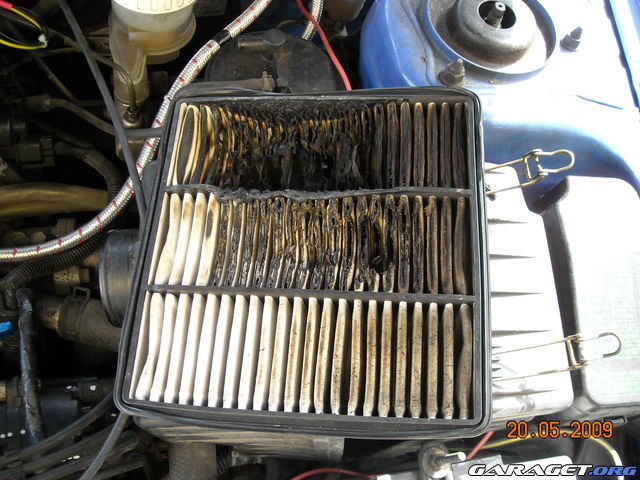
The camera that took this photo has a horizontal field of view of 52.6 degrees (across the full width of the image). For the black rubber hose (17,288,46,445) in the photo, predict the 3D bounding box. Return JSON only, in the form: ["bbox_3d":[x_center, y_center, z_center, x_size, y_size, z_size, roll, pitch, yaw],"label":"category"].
[{"bbox_3d":[-0.256,0.111,0.574,0.016,0.018,0.136,-14,71,1],"label":"black rubber hose"}]

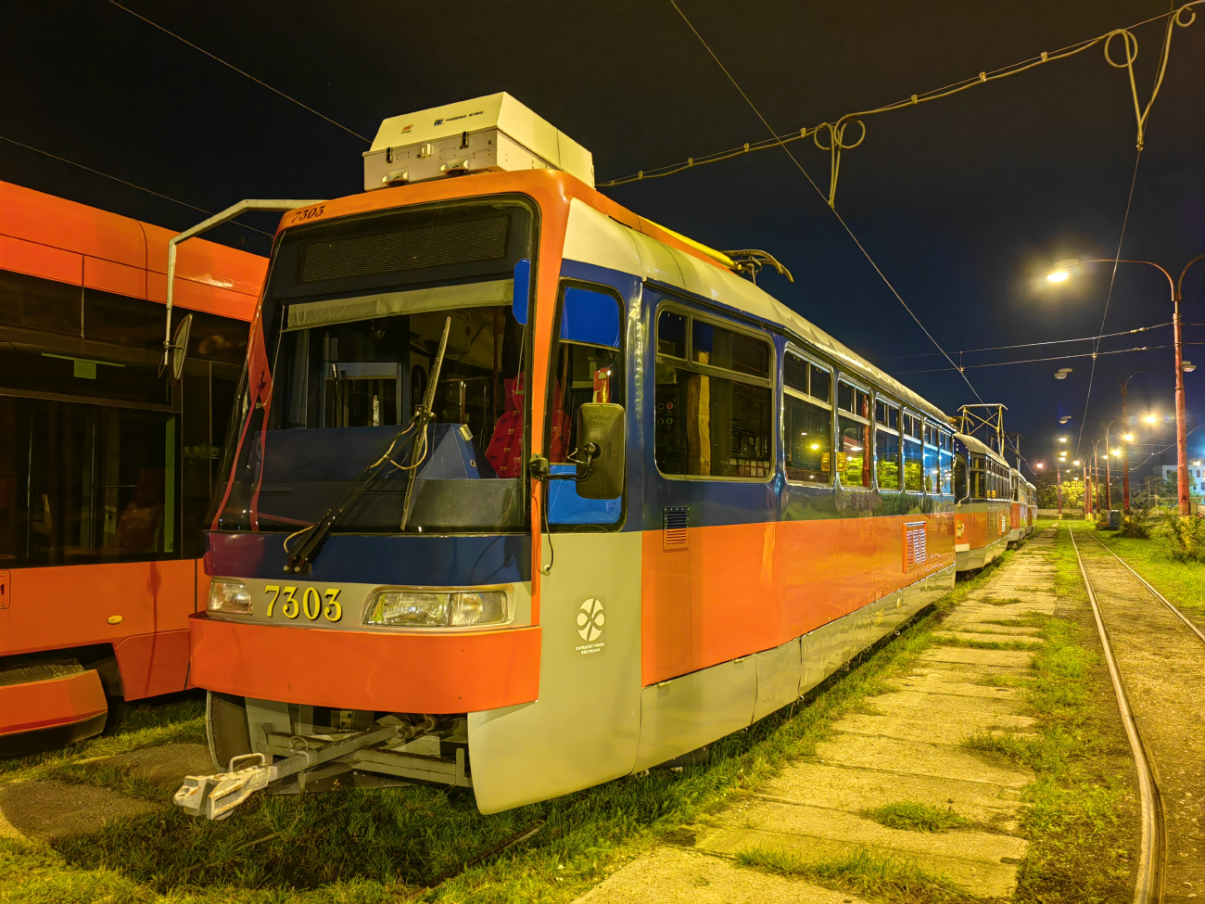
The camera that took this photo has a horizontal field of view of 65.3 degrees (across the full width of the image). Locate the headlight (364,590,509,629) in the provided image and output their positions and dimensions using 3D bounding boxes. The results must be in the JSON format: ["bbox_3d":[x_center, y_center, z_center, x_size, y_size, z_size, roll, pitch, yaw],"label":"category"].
[{"bbox_3d":[-0.661,0.626,3.740,0.560,0.145,0.120,0,-3,5],"label":"headlight"}]

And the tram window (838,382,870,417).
[{"bbox_3d":[2.061,-0.416,7.665,0.060,0.215,1.160,-2,-4,27],"label":"tram window"}]

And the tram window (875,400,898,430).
[{"bbox_3d":[2.722,-0.342,8.962,0.060,0.220,1.180,-2,-4,27],"label":"tram window"}]

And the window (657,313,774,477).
[{"bbox_3d":[0.634,-0.266,5.051,0.060,0.810,1.300,-2,-4,34],"label":"window"}]

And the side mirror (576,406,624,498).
[{"bbox_3d":[-0.007,-0.002,3.660,0.190,0.370,0.080,-1,-3,10],"label":"side mirror"}]

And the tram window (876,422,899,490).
[{"bbox_3d":[2.728,0.078,8.950,0.060,0.560,1.210,-2,-4,27],"label":"tram window"}]

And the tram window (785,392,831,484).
[{"bbox_3d":[1.413,-0.070,6.371,0.060,0.550,1.190,-2,-4,27],"label":"tram window"}]

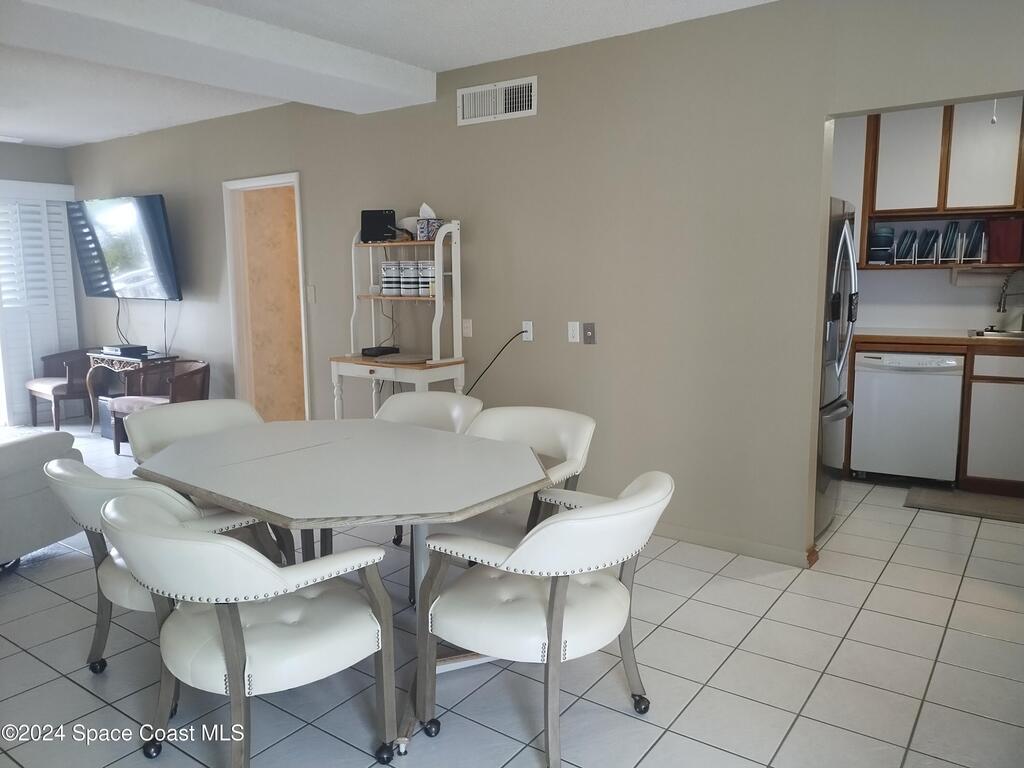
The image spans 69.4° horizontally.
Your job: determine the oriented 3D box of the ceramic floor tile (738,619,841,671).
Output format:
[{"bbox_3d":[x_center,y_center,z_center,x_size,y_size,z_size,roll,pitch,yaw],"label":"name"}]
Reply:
[{"bbox_3d":[1.036,0.966,2.746,0.301,0.010,0.301,5,10,36],"label":"ceramic floor tile"}]

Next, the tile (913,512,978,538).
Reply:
[{"bbox_3d":[2.348,0.768,4.006,0.297,0.010,0.297,5,10,36],"label":"tile"}]

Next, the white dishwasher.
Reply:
[{"bbox_3d":[2.666,0.195,4.928,0.605,0.830,0.610,5,10,36],"label":"white dishwasher"}]

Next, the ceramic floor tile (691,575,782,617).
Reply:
[{"bbox_3d":[0.962,0.900,3.133,0.297,0.010,0.297,5,10,36],"label":"ceramic floor tile"}]

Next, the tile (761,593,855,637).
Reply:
[{"bbox_3d":[1.220,0.934,3.001,0.302,0.010,0.302,6,10,35],"label":"tile"}]

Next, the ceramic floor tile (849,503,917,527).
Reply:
[{"bbox_3d":[2.104,0.747,4.183,0.297,0.010,0.297,5,10,36],"label":"ceramic floor tile"}]

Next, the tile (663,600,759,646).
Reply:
[{"bbox_3d":[0.790,0.943,2.915,0.297,0.010,0.297,5,10,36],"label":"tile"}]

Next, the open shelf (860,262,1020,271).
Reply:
[{"bbox_3d":[2.757,-0.760,4.799,0.920,0.030,0.300,6,10,35],"label":"open shelf"}]

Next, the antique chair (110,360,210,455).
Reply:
[{"bbox_3d":[-2.682,0.187,5.758,0.580,0.710,0.610,6,10,35],"label":"antique chair"}]

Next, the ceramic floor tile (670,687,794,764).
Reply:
[{"bbox_3d":[0.677,1.037,2.259,0.301,0.010,0.301,5,10,36],"label":"ceramic floor tile"}]

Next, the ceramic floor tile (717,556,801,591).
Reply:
[{"bbox_3d":[1.151,0.873,3.422,0.302,0.010,0.302,6,10,35],"label":"ceramic floor tile"}]

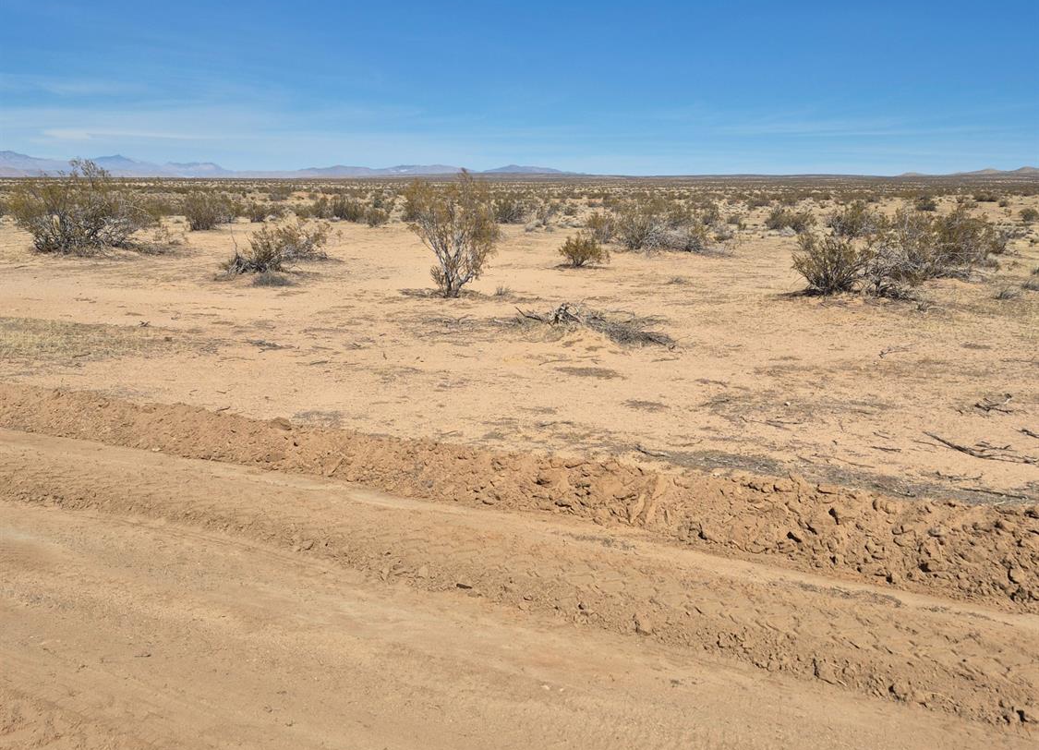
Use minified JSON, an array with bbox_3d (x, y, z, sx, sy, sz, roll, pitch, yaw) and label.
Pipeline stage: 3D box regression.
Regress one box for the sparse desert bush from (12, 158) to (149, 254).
[{"bbox_3d":[-9.806,-3.720,20.254,3.003,1.916,2.703,-6,13,-25],"label":"sparse desert bush"}]

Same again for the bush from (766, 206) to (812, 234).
[{"bbox_3d":[7.932,-4.581,27.009,1.325,0.765,1.192,3,13,16],"label":"bush"}]

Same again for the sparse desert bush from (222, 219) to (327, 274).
[{"bbox_3d":[-4.252,-2.244,15.936,1.781,0.841,1.336,-3,13,-14],"label":"sparse desert bush"}]

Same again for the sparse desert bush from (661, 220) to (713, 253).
[{"bbox_3d":[3.644,-3.018,19.987,1.094,0.654,0.985,2,12,10],"label":"sparse desert bush"}]

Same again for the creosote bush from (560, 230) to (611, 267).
[{"bbox_3d":[1.192,-2.290,16.693,0.876,0.614,0.788,1,12,4],"label":"creosote bush"}]

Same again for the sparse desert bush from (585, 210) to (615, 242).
[{"bbox_3d":[2.044,-3.764,23.250,0.742,0.744,0.668,1,12,5],"label":"sparse desert bush"}]

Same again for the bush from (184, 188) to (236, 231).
[{"bbox_3d":[-9.708,-5.169,28.689,1.571,1.209,1.414,-4,13,-18],"label":"bush"}]

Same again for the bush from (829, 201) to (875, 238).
[{"bbox_3d":[9.252,-4.352,25.484,1.279,0.957,1.151,4,13,19],"label":"bush"}]

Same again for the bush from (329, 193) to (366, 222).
[{"bbox_3d":[-6.441,-6.247,34.354,1.293,0.940,1.164,-2,12,-10],"label":"bush"}]

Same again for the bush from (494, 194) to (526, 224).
[{"bbox_3d":[-0.347,-5.907,32.697,1.156,0.970,1.040,0,12,-1],"label":"bush"}]

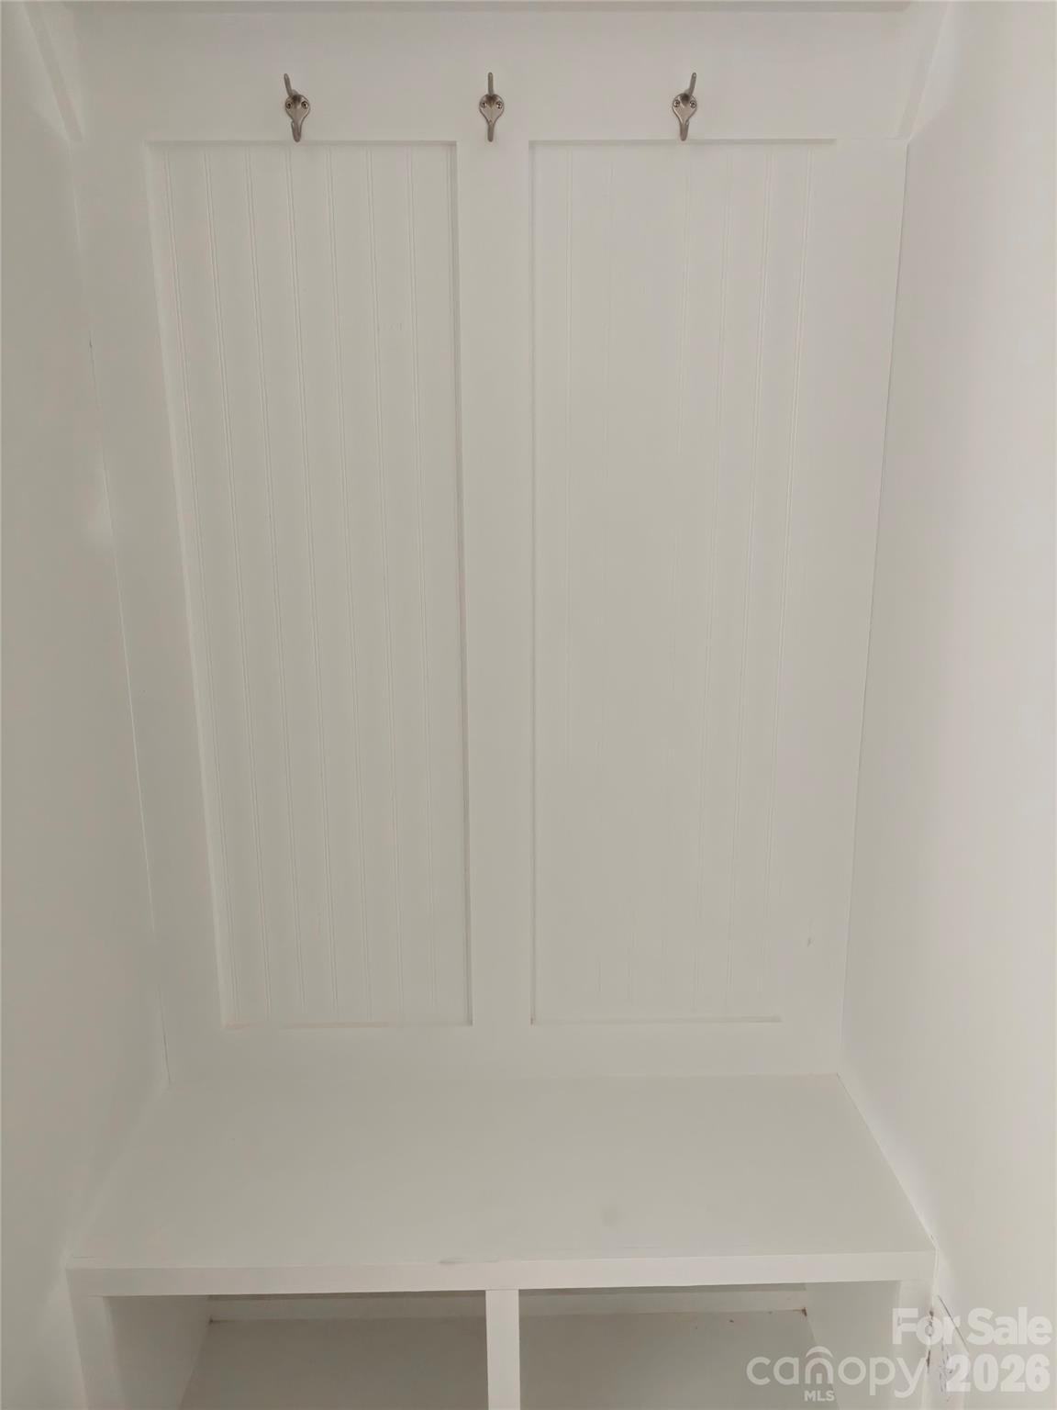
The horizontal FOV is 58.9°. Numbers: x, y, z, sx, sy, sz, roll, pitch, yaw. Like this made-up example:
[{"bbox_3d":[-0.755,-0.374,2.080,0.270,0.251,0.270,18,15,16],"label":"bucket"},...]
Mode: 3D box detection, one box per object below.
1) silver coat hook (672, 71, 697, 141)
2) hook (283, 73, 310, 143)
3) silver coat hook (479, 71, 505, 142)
[{"bbox_3d":[0.187,-0.696,1.097,0.030,0.063,0.058,-1,13,-1],"label":"silver coat hook"},{"bbox_3d":[-0.273,-0.691,1.090,0.030,0.063,0.058,-1,13,-1],"label":"hook"},{"bbox_3d":[-0.043,-0.694,1.093,0.030,0.063,0.058,-1,13,-1],"label":"silver coat hook"}]

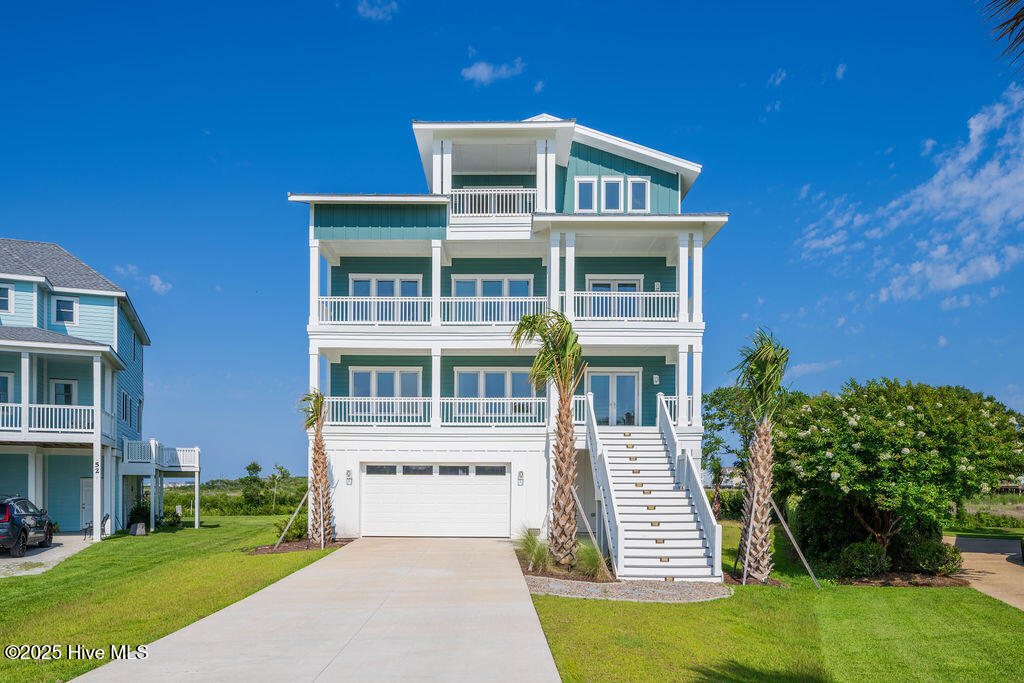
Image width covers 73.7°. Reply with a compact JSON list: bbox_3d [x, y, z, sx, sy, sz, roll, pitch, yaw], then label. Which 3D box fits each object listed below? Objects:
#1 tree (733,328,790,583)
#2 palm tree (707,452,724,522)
[{"bbox_3d":[5.994,2.727,16.400,1.300,5.900,1.300,0,-5,-2],"label":"tree"},{"bbox_3d":[10.135,7.271,34.000,0.950,3.350,0.950,0,-5,-2],"label":"palm tree"}]

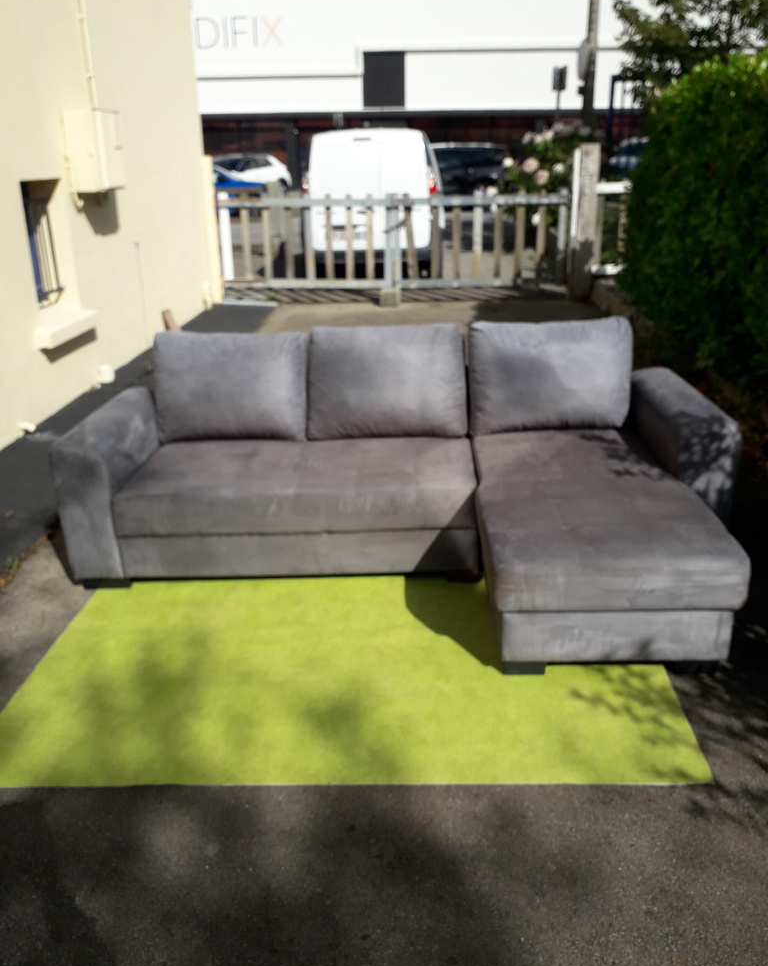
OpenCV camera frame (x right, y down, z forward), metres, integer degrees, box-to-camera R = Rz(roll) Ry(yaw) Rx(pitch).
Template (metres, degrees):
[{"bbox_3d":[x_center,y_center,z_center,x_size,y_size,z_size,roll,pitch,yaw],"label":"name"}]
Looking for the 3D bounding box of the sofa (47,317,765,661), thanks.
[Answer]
[{"bbox_3d":[0.069,-0.069,3.091,2.510,0.850,1.600,0,23,1],"label":"sofa"}]

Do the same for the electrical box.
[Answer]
[{"bbox_3d":[-1.981,-2.281,5.510,0.215,0.500,0.410,1,23,4],"label":"electrical box"}]

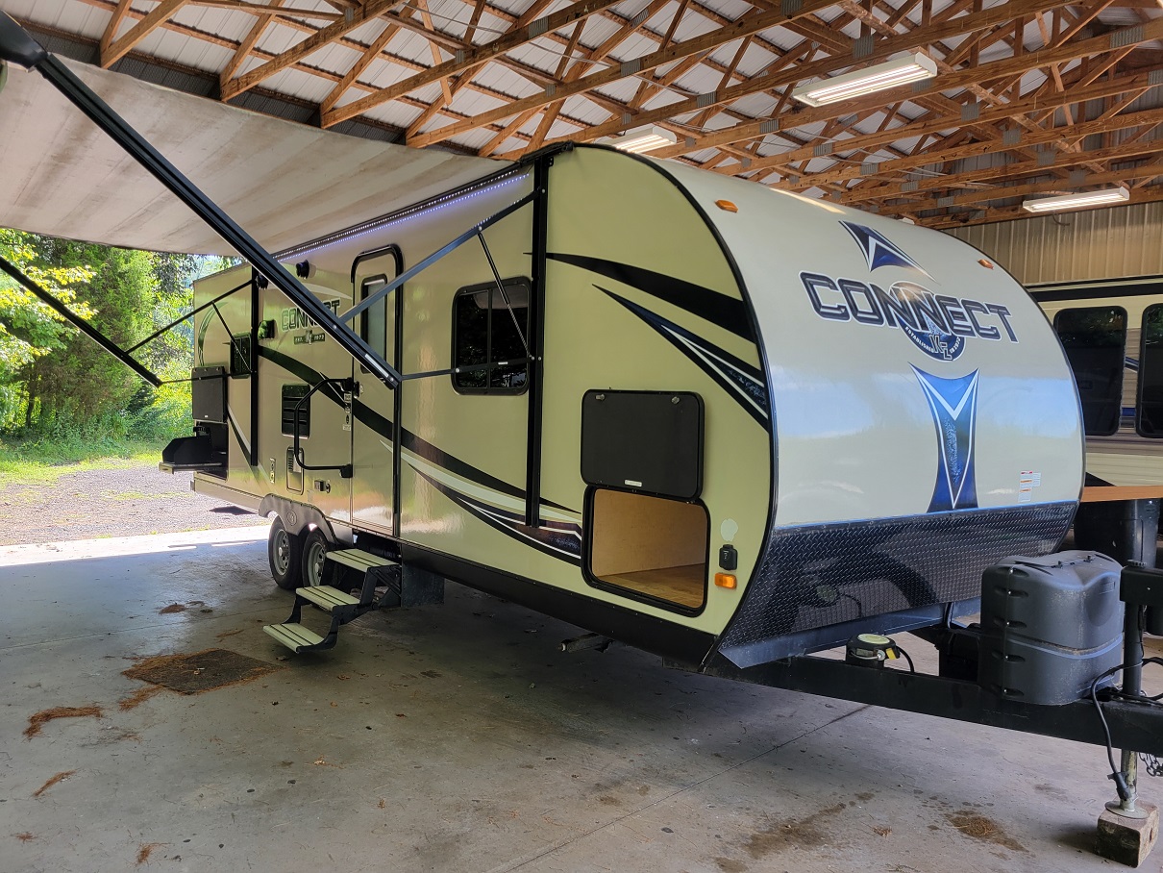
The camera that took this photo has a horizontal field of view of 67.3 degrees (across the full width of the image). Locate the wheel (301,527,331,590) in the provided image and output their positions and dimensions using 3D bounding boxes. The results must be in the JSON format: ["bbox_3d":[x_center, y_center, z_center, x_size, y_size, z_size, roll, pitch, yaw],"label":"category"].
[{"bbox_3d":[-2.044,1.059,7.115,0.210,0.655,0.660,-1,4,-37],"label":"wheel"}]

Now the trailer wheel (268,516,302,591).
[{"bbox_3d":[-2.572,1.031,7.804,0.210,0.655,0.660,-1,4,-37],"label":"trailer wheel"}]

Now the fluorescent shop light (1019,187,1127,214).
[{"bbox_3d":[6.874,-3.301,12.170,0.360,0.115,1.230,-1,4,-42],"label":"fluorescent shop light"}]

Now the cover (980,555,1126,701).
[{"bbox_3d":[1.946,0.763,3.579,0.610,0.550,0.365,-1,4,-37],"label":"cover"}]

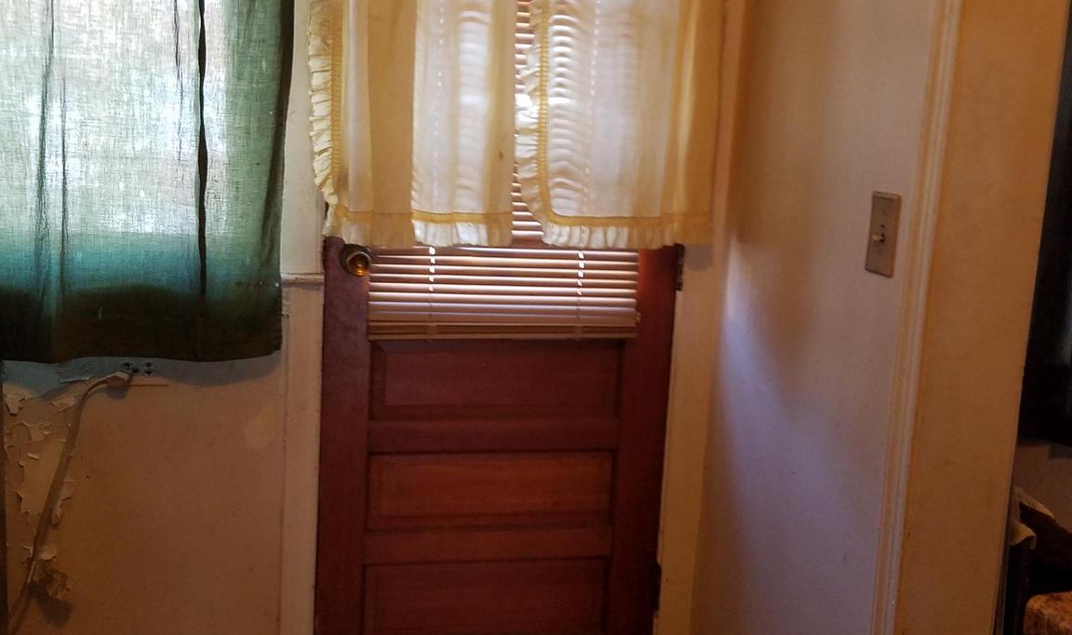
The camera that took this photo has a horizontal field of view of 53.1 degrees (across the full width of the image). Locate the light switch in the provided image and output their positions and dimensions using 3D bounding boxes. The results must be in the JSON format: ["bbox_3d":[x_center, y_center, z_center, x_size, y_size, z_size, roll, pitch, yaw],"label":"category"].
[{"bbox_3d":[0.507,-0.124,1.603,0.020,0.120,0.073,1,9,-11],"label":"light switch"}]

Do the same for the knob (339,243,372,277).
[{"bbox_3d":[-0.358,-0.112,2.149,0.062,0.062,0.062,1,9,-12],"label":"knob"}]

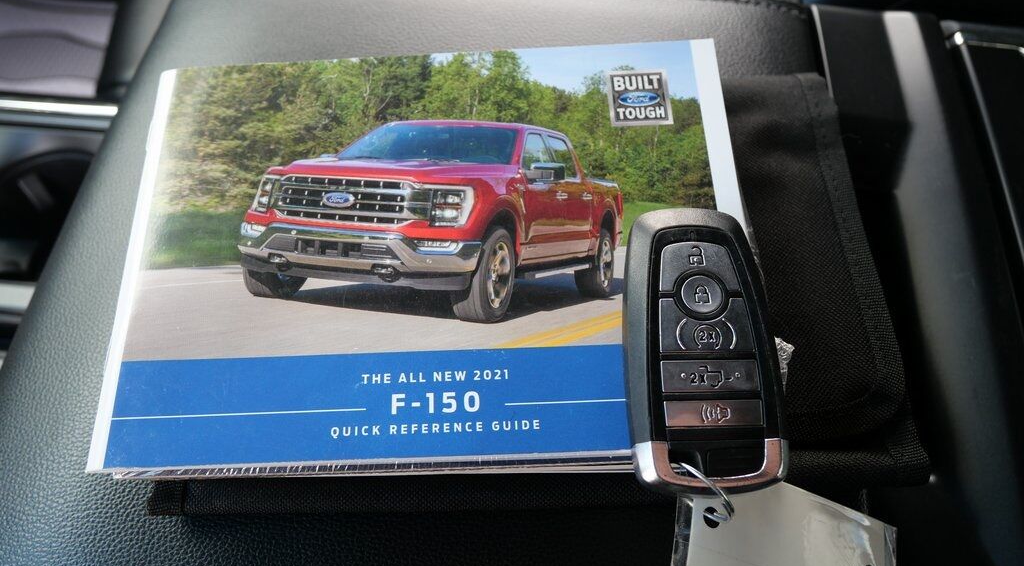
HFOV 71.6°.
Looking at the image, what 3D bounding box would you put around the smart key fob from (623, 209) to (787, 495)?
[{"bbox_3d":[0.053,0.017,0.202,0.043,0.015,0.083,-1,68,3],"label":"smart key fob"}]

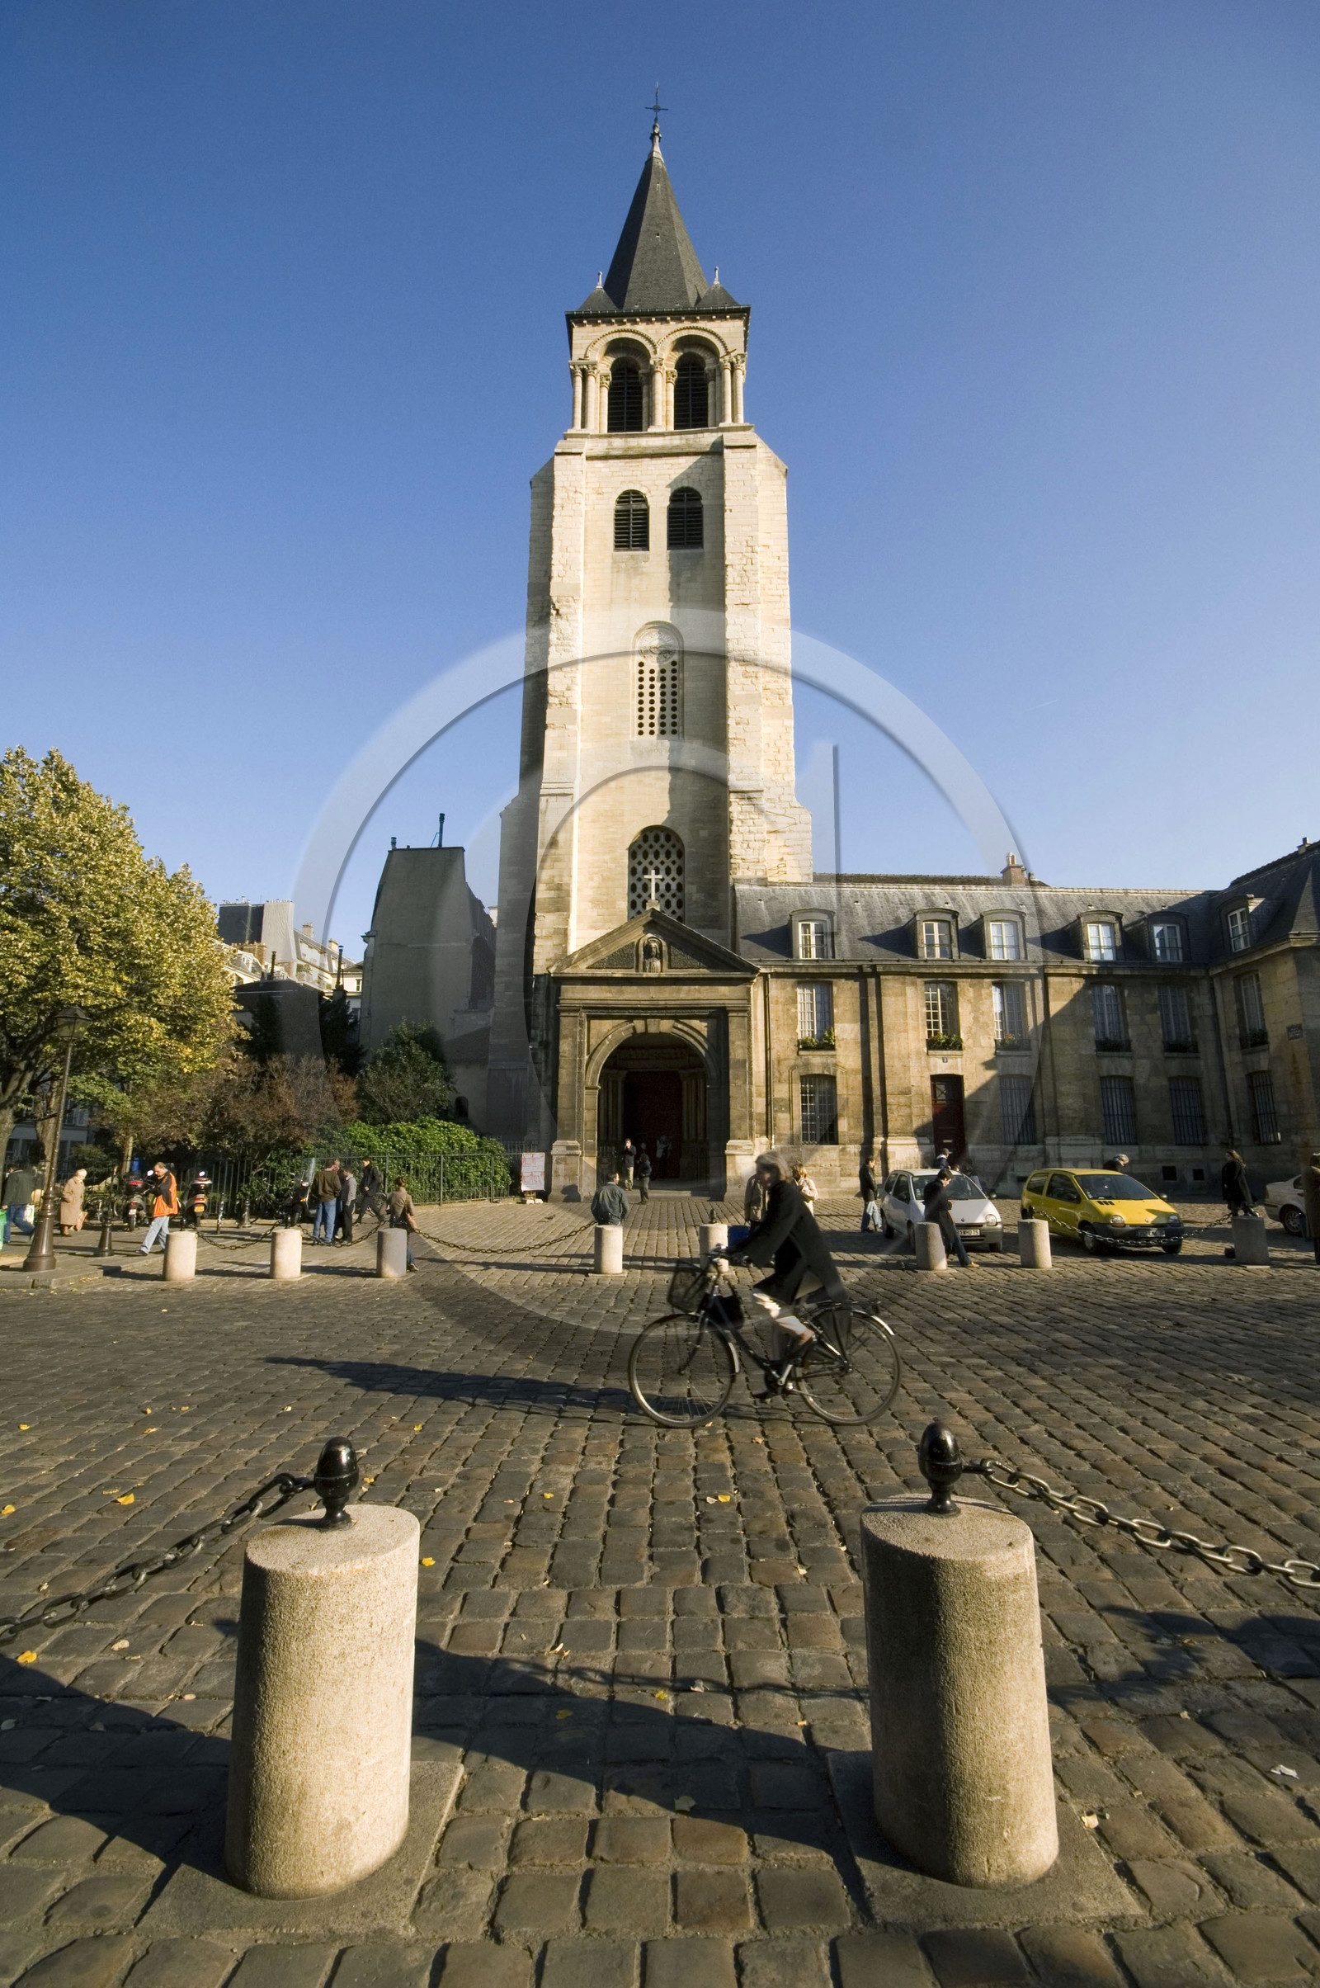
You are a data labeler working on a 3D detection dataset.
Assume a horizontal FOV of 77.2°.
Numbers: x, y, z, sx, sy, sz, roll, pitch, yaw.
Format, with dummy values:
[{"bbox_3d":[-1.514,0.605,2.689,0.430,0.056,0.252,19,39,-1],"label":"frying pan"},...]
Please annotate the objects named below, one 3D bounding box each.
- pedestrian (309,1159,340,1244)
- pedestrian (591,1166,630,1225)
[{"bbox_3d":[-7.147,4.448,17.711,0.560,1.759,0.360,-3,-12,17],"label":"pedestrian"},{"bbox_3d":[-0.750,3.490,12.907,0.560,1.470,0.500,0,-11,0],"label":"pedestrian"}]

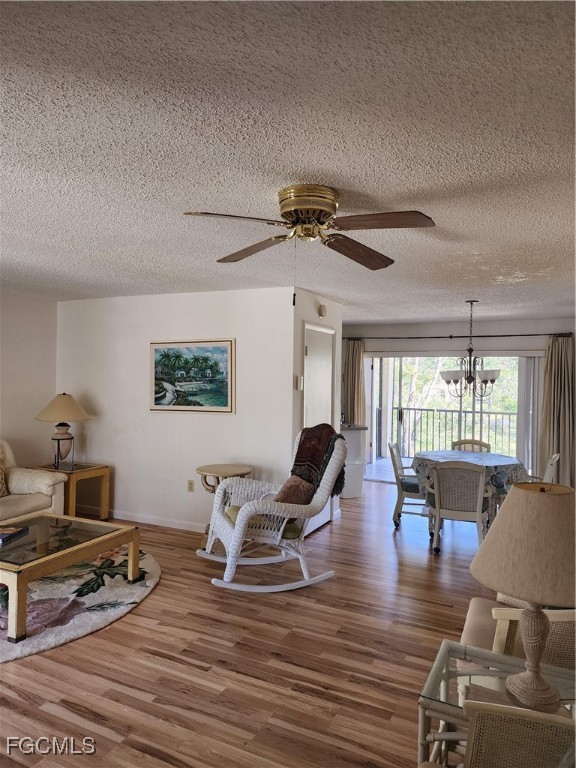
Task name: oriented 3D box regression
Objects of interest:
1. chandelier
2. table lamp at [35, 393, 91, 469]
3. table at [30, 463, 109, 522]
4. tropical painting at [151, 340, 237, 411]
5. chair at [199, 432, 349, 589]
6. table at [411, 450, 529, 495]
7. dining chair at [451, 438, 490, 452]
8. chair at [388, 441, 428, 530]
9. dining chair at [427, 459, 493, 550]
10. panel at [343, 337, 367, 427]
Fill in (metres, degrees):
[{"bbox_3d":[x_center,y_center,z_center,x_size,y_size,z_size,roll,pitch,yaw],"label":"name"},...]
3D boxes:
[{"bbox_3d":[1.944,-0.366,5.422,0.640,1.000,0.640,1,1,24],"label":"chandelier"},{"bbox_3d":[-2.366,0.488,5.413,0.600,0.800,0.600,1,1,24],"label":"table lamp"},{"bbox_3d":[-2.348,1.173,5.455,0.690,0.570,0.500,1,1,24],"label":"table"},{"bbox_3d":[-0.975,-0.065,5.104,1.010,0.720,0.050,1,1,24],"label":"tropical painting"},{"bbox_3d":[-0.163,0.933,4.091,1.020,1.150,0.760,1,0,-8],"label":"chair"},{"bbox_3d":[1.902,1.154,5.409,1.120,0.760,1.120,1,1,24],"label":"table"},{"bbox_3d":[2.096,1.098,5.892,0.580,0.870,0.590,1,1,24],"label":"dining chair"},{"bbox_3d":[1.412,1.084,5.489,0.590,0.880,0.580,1,1,24],"label":"chair"},{"bbox_3d":[1.611,1.104,4.739,0.570,0.860,0.590,1,1,24],"label":"dining chair"},{"bbox_3d":[1.005,0.409,7.674,0.360,2.100,0.120,1,1,24],"label":"panel"}]

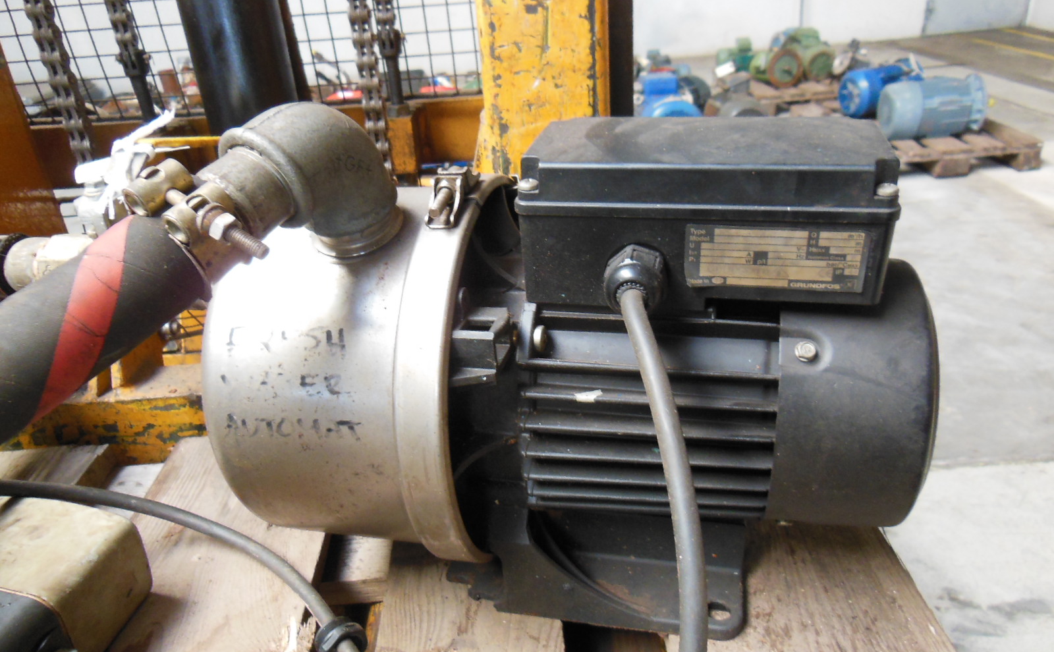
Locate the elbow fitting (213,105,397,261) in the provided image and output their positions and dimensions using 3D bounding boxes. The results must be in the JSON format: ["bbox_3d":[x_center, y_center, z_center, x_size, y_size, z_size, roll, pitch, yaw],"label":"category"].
[{"bbox_3d":[-0.094,-0.070,0.342,0.048,0.076,0.071,13,49,24],"label":"elbow fitting"}]

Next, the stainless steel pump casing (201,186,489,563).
[{"bbox_3d":[-0.069,0.020,0.442,0.134,0.210,0.210,3,27,15],"label":"stainless steel pump casing"}]

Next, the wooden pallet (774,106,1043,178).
[{"bbox_3d":[1.908,-0.997,3.981,0.800,0.138,1.200,-4,26,2],"label":"wooden pallet"}]

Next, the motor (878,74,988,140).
[{"bbox_3d":[1.853,-1.008,3.538,0.410,0.288,0.288,-6,26,-1],"label":"motor"}]

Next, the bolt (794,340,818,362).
[{"bbox_3d":[0.118,0.010,0.321,0.009,0.009,0.004,3,-15,15],"label":"bolt"}]

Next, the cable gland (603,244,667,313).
[{"bbox_3d":[0.042,-0.018,0.310,0.024,0.024,0.027,3,27,15],"label":"cable gland"}]

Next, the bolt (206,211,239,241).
[{"bbox_3d":[-0.107,-0.035,0.268,0.006,0.010,0.010,32,53,2],"label":"bolt"}]

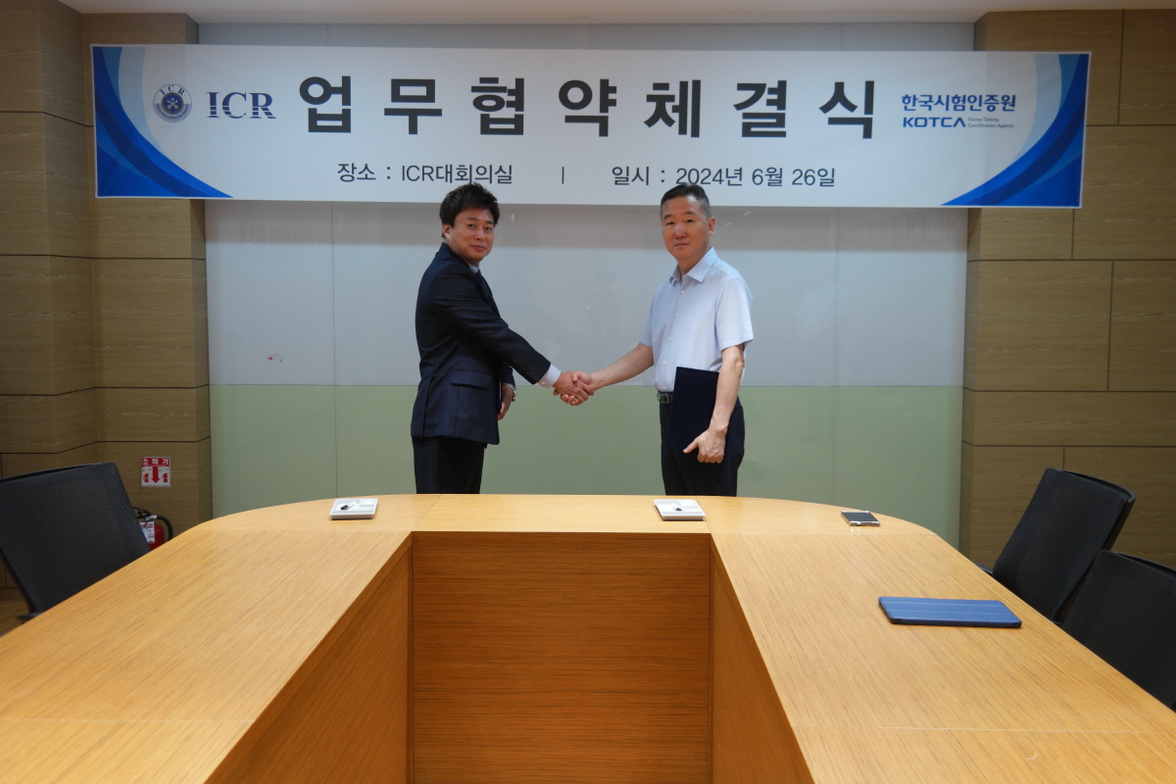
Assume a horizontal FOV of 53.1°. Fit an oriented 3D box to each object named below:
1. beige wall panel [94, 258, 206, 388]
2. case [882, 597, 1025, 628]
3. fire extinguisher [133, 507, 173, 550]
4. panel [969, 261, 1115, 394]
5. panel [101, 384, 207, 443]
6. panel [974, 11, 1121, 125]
[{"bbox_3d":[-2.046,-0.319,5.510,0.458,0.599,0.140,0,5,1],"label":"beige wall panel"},{"bbox_3d":[0.722,0.442,2.359,0.247,0.012,0.164,1,5,6],"label":"case"},{"bbox_3d":[-2.013,0.708,5.407,0.200,0.392,0.150,0,5,1],"label":"fire extinguisher"},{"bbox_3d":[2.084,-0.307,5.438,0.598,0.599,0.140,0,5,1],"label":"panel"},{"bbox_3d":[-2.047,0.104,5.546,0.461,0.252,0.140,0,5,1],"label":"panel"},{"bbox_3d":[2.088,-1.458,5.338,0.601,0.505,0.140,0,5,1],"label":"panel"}]

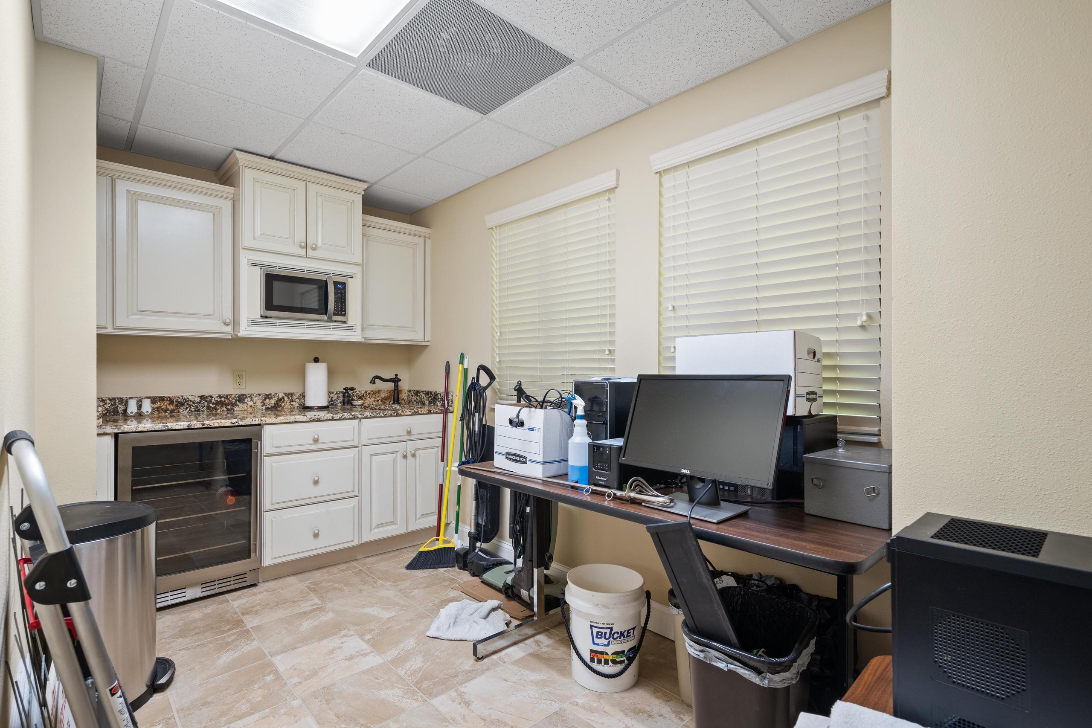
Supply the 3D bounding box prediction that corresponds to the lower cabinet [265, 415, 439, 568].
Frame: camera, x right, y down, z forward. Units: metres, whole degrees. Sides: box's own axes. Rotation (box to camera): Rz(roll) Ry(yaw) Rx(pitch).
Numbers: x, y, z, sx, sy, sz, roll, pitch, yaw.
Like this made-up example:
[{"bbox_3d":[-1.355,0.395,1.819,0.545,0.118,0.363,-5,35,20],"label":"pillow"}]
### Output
[{"bbox_3d":[-1.295,0.744,3.354,1.150,0.830,0.610,0,-1,-43],"label":"lower cabinet"}]

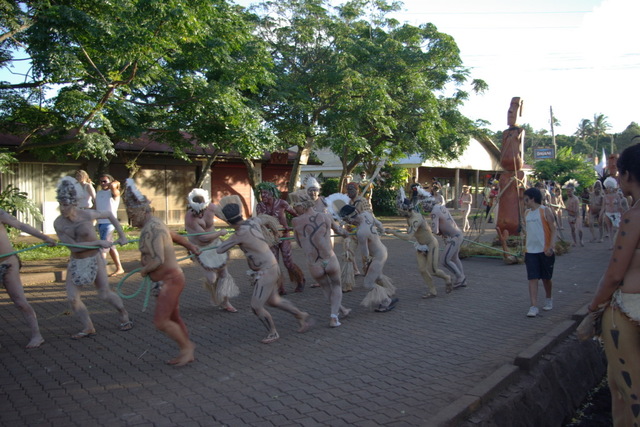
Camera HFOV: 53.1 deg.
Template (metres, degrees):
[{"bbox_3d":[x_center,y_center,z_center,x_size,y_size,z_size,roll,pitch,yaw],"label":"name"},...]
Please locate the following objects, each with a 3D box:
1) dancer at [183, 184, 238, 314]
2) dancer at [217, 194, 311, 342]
[{"bbox_3d":[-1.458,0.497,8.600,0.700,1.650,0.600,0,3,3],"label":"dancer"},{"bbox_3d":[-0.627,0.621,7.100,1.050,1.630,0.650,0,3,6],"label":"dancer"}]

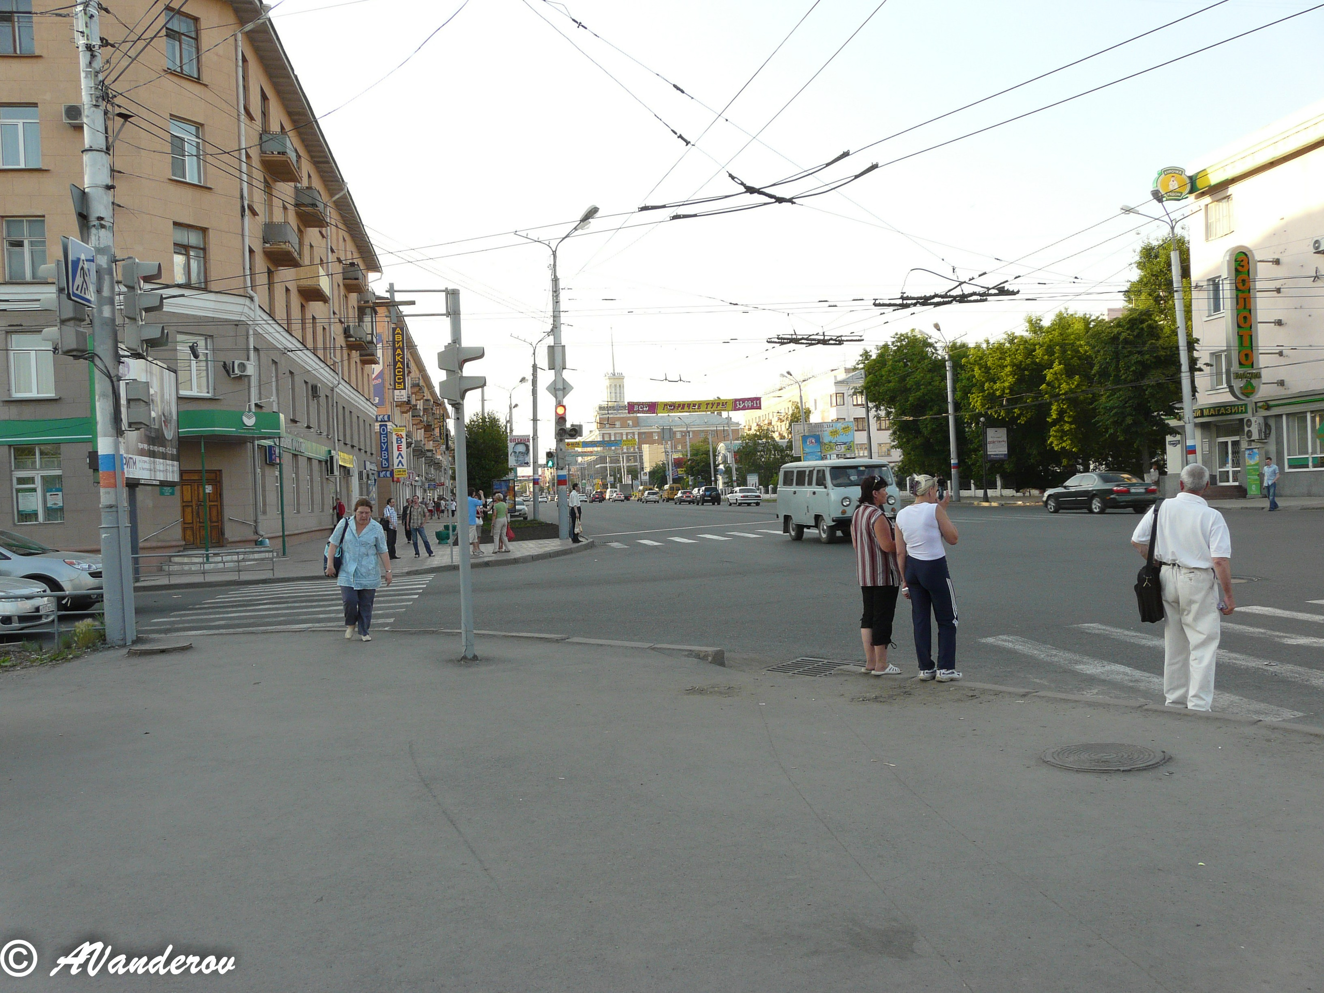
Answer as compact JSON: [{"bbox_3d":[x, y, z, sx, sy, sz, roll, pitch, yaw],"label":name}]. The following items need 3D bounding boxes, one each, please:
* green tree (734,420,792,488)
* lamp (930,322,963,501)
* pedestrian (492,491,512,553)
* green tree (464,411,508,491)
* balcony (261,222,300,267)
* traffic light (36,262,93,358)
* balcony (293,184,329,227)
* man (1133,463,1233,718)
[{"bbox_3d":[10.120,-3.425,107.979,5.800,7.900,5.600,-2,0,-9],"label":"green tree"},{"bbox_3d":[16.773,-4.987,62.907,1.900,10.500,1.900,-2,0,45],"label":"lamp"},{"bbox_3d":[-4.402,0.735,29.500,0.560,1.650,0.420,-2,0,-14],"label":"pedestrian"},{"bbox_3d":[-11.974,-2.068,73.980,3.300,7.500,3.300,-2,0,-9],"label":"green tree"},{"bbox_3d":[-13.766,-9.169,38.980,0.910,1.030,2.650,-2,0,-9],"label":"balcony"},{"bbox_3d":[-7.152,-2.244,12.800,0.430,1.100,0.370,-2,0,-9],"label":"traffic light"},{"bbox_3d":[-16.159,-13.410,49.500,1.000,1.100,3.100,-2,0,-9],"label":"balcony"},{"bbox_3d":[3.489,0.616,7.195,0.600,1.710,0.400,-2,0,38],"label":"man"}]

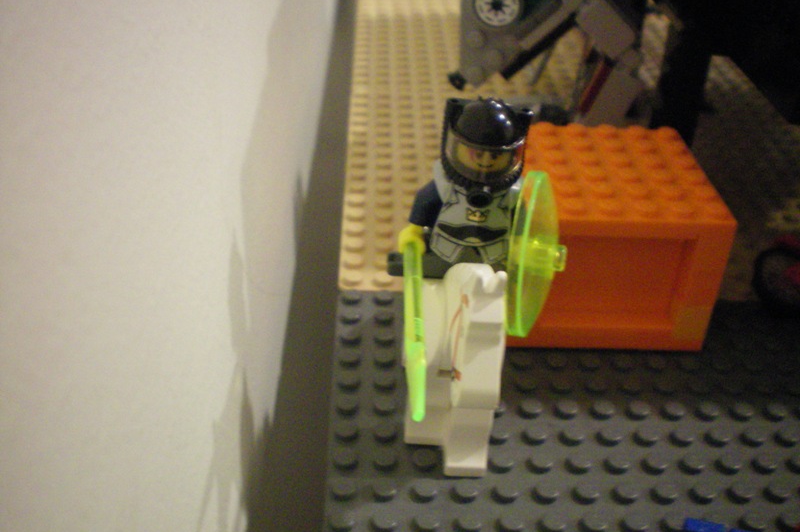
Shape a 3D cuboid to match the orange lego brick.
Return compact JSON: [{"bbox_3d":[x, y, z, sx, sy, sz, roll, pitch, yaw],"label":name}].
[{"bbox_3d":[0.049,-0.008,0.221,0.048,0.038,0.048,1,34,-1],"label":"orange lego brick"}]

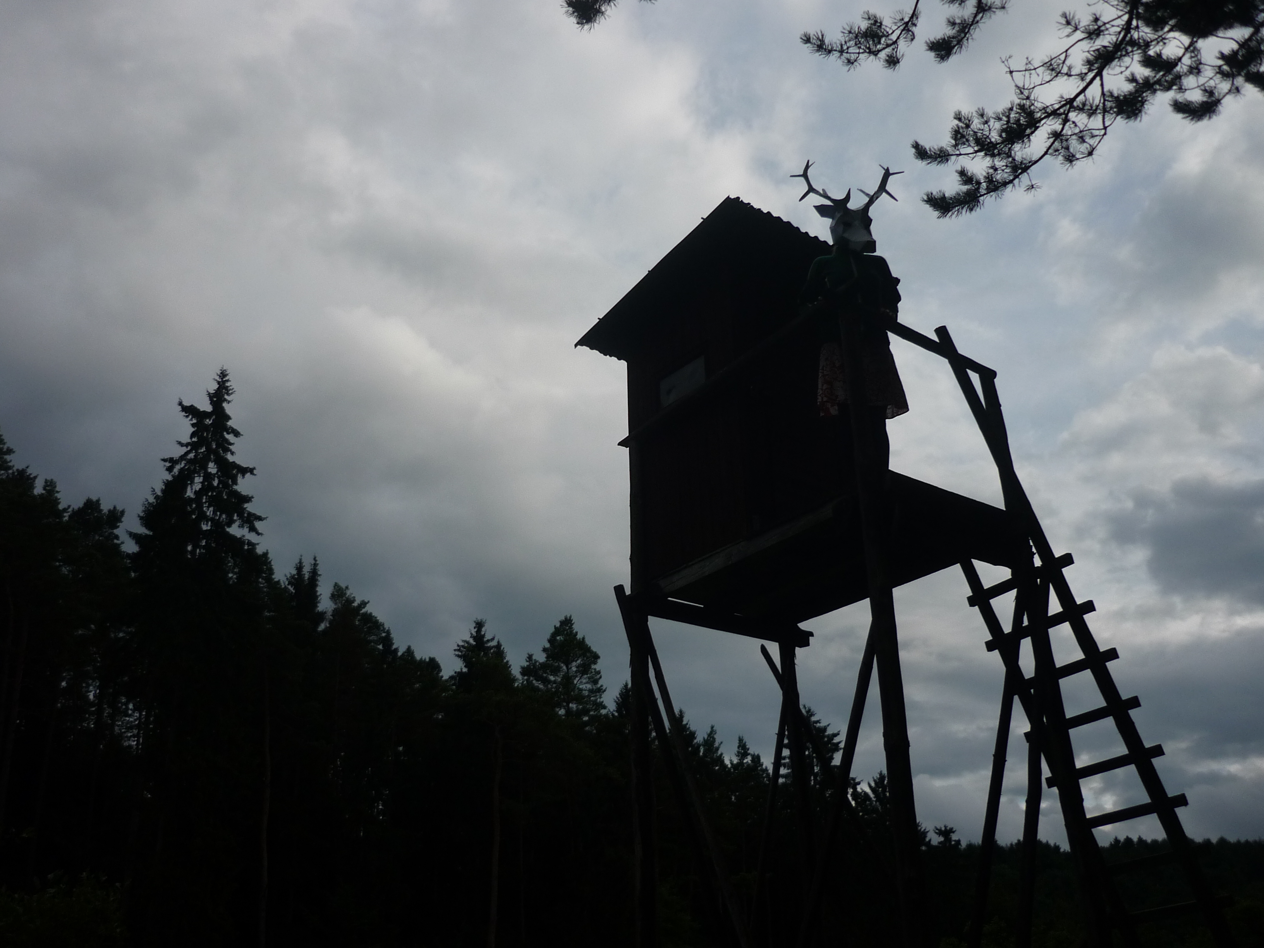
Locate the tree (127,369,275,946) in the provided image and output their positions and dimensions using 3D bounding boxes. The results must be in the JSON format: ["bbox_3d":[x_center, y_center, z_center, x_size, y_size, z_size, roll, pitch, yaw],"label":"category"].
[{"bbox_3d":[-14.028,6.575,35.986,4.700,22.279,4.700,-1,-25,0],"label":"tree"}]

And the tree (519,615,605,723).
[{"bbox_3d":[-3.076,16.034,54.230,4.400,20.107,4.400,-1,-25,0],"label":"tree"}]

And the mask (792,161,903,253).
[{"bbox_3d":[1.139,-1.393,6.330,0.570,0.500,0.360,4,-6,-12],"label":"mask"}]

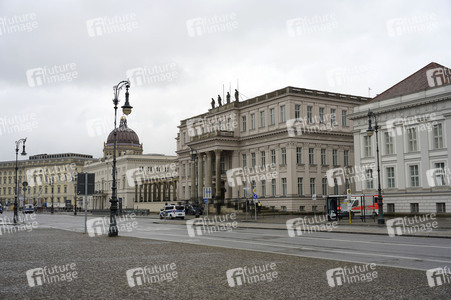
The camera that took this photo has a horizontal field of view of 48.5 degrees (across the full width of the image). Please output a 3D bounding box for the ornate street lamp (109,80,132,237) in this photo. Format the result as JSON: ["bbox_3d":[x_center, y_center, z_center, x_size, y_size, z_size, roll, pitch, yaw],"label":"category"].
[{"bbox_3d":[-6.527,0.385,31.119,1.400,9.750,0.700,3,-8,-32],"label":"ornate street lamp"}]

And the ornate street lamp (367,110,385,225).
[{"bbox_3d":[12.920,1.384,43.013,1.400,9.750,0.700,3,-8,-32],"label":"ornate street lamp"}]

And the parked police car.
[{"bbox_3d":[-7.710,8.980,72.300,1.920,1.970,4.950,3,-7,-30],"label":"parked police car"}]

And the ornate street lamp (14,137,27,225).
[{"bbox_3d":[-23.619,3.457,57.713,1.400,9.750,0.700,3,-8,-32],"label":"ornate street lamp"}]

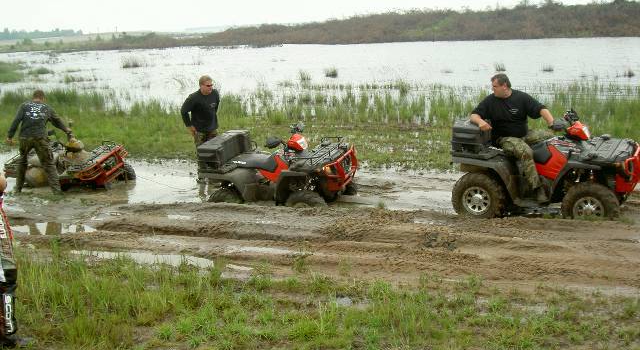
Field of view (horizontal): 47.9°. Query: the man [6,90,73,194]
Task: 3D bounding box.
[{"bbox_3d":[-4.182,-0.494,10.750,0.900,1.640,0.520,-1,11,2],"label":"man"}]

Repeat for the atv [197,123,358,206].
[{"bbox_3d":[-0.598,-0.101,10.150,2.070,1.180,1.120,5,19,29],"label":"atv"}]

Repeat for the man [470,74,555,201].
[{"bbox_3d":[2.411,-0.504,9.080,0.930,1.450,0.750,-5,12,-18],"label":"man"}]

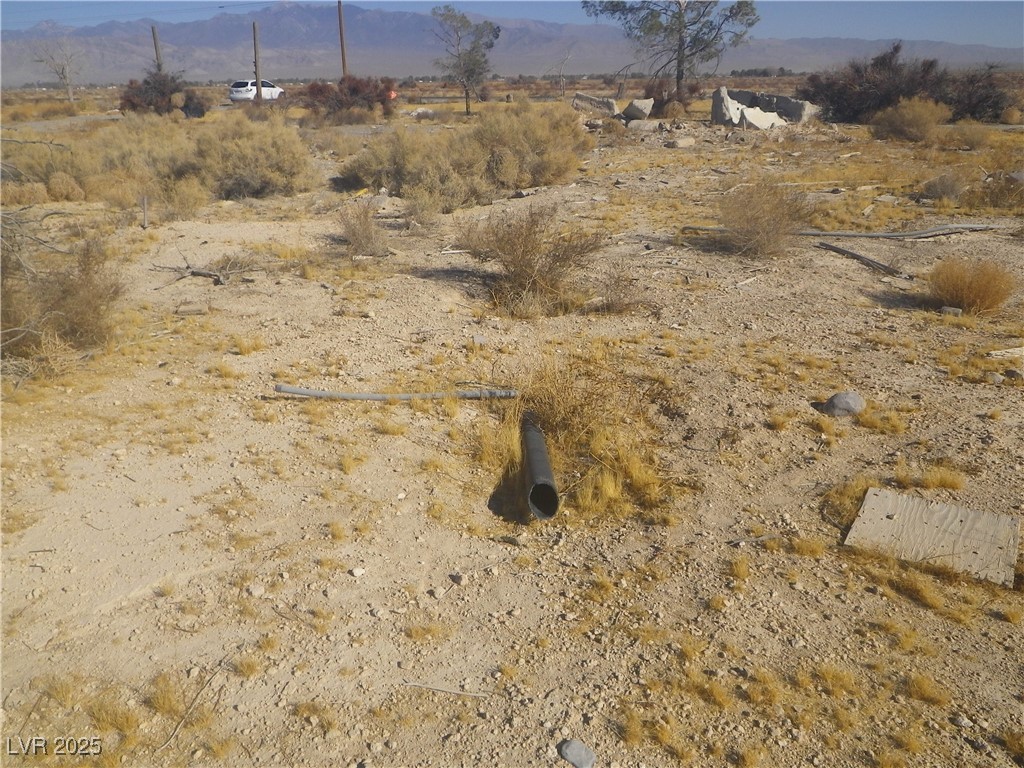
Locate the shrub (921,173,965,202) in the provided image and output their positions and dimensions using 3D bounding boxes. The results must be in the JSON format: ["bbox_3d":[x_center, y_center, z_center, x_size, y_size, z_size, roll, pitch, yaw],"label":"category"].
[{"bbox_3d":[5.578,-2.543,10.689,0.514,0.325,0.488,9,22,26],"label":"shrub"}]

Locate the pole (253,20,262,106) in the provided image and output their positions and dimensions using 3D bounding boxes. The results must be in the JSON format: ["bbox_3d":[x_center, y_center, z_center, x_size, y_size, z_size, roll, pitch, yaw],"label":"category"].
[{"bbox_3d":[-15.395,-19.298,50.341,0.290,4.969,0.290,-4,20,-16],"label":"pole"}]

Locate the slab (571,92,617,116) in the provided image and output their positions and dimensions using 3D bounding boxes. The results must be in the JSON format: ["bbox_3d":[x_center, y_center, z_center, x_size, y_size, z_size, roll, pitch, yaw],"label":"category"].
[{"bbox_3d":[3.429,-11.625,34.637,1.850,0.850,0.600,4,21,13],"label":"slab"}]

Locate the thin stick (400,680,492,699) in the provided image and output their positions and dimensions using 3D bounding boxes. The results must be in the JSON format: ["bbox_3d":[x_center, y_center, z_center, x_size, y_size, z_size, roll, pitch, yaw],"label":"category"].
[{"bbox_3d":[-0.180,0.836,2.267,0.244,0.013,0.020,4,21,12],"label":"thin stick"}]

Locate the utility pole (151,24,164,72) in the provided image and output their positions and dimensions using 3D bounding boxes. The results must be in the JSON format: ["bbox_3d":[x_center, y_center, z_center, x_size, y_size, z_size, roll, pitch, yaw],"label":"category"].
[{"bbox_3d":[-21.798,-19.561,51.427,0.290,4.904,0.290,-9,22,-20],"label":"utility pole"}]

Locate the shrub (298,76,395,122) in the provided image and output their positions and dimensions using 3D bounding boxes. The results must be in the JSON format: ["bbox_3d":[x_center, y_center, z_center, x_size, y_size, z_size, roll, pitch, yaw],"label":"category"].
[{"bbox_3d":[-7.263,-12.585,36.349,3.850,1.800,2.800,-5,21,-10],"label":"shrub"}]

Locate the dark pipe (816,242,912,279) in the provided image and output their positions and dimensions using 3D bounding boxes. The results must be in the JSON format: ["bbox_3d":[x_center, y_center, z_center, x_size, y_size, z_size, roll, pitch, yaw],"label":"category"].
[{"bbox_3d":[3.064,-1.099,7.299,0.080,0.080,1.280,-5,21,-11],"label":"dark pipe"}]

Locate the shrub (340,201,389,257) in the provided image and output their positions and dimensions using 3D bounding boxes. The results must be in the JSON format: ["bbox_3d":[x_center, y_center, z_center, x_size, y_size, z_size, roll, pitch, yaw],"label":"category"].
[{"bbox_3d":[-1.398,-1.518,7.851,0.440,0.530,0.440,-4,20,-9],"label":"shrub"}]

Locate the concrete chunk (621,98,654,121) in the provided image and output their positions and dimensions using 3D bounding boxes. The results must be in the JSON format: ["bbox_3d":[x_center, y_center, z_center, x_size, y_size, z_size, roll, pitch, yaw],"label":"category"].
[{"bbox_3d":[4.779,-10.430,31.443,1.246,0.772,0.810,2,20,8],"label":"concrete chunk"}]

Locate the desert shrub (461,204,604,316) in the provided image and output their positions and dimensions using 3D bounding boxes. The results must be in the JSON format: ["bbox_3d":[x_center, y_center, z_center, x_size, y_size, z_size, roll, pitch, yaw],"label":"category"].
[{"bbox_3d":[0.146,-0.935,5.990,1.063,0.718,0.957,0,20,1],"label":"desert shrub"}]

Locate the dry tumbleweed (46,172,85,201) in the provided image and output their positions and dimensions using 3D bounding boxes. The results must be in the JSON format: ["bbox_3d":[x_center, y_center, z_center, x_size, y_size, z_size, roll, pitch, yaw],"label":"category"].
[{"bbox_3d":[-6.441,-2.846,11.889,0.500,0.440,0.460,-11,23,-26],"label":"dry tumbleweed"}]

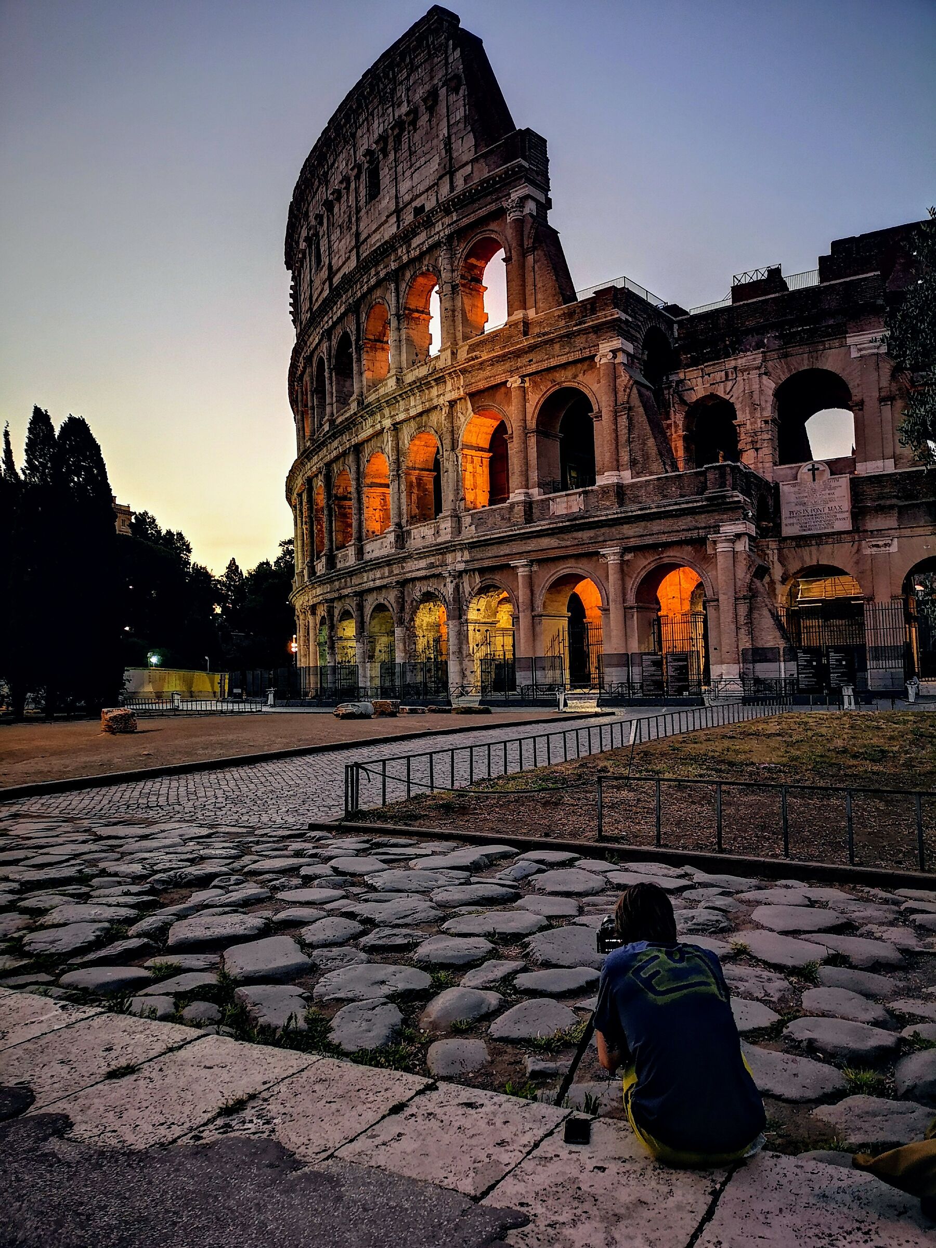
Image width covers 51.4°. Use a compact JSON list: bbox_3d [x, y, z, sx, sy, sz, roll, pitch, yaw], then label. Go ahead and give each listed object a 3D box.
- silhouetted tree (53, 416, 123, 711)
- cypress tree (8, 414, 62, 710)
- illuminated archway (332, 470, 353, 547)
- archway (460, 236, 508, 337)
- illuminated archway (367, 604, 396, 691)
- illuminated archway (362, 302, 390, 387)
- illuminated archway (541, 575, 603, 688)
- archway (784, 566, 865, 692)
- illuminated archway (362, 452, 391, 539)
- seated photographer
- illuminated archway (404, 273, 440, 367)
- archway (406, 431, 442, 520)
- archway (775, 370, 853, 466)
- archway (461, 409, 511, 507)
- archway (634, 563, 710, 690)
[{"bbox_3d":[-18.659,-2.998,47.890,3.600,14.700,3.600,1,-5,-21],"label":"silhouetted tree"},{"bbox_3d":[-20.961,-3.008,46.922,3.100,15.000,3.100,1,-5,-24],"label":"cypress tree"},{"bbox_3d":[-9.439,-9.753,81.801,2.400,6.381,4.777,2,-5,-27],"label":"illuminated archway"},{"bbox_3d":[1.883,-22.756,66.069,2.400,6.294,4.380,4,-7,-43],"label":"archway"},{"bbox_3d":[-5.728,1.880,74.533,2.200,6.800,4.400,2,-5,-33],"label":"illuminated archway"},{"bbox_3d":[-6.197,-22.062,76.659,2.400,6.021,4.552,2,-6,-32],"label":"illuminated archway"},{"bbox_3d":[7.028,0.505,59.724,4.400,6.950,2.200,-5,-6,42],"label":"illuminated archway"},{"bbox_3d":[21.536,0.144,58.228,4.600,7.250,2.200,-4,-5,32],"label":"archway"},{"bbox_3d":[-6.130,-9.948,75.854,2.200,6.600,4.400,2,-5,-33],"label":"illuminated archway"},{"bbox_3d":[0.700,1.308,3.400,0.550,0.850,0.750,0,-5,-10],"label":"seated photographer"},{"bbox_3d":[-2.466,-22.219,71.218,2.400,6.151,4.489,3,-6,-37],"label":"illuminated archway"},{"bbox_3d":[-2.301,-10.528,70.471,2.200,6.500,4.400,3,-6,-38],"label":"archway"},{"bbox_3d":[21.435,-12.553,60.016,4.419,5.593,2.400,-3,-5,28],"label":"archway"},{"bbox_3d":[1.993,-10.965,65.138,2.400,6.135,4.437,4,-7,-43],"label":"archway"},{"bbox_3d":[12.016,0.281,55.504,4.263,7.187,2.400,-4,-6,35],"label":"archway"}]

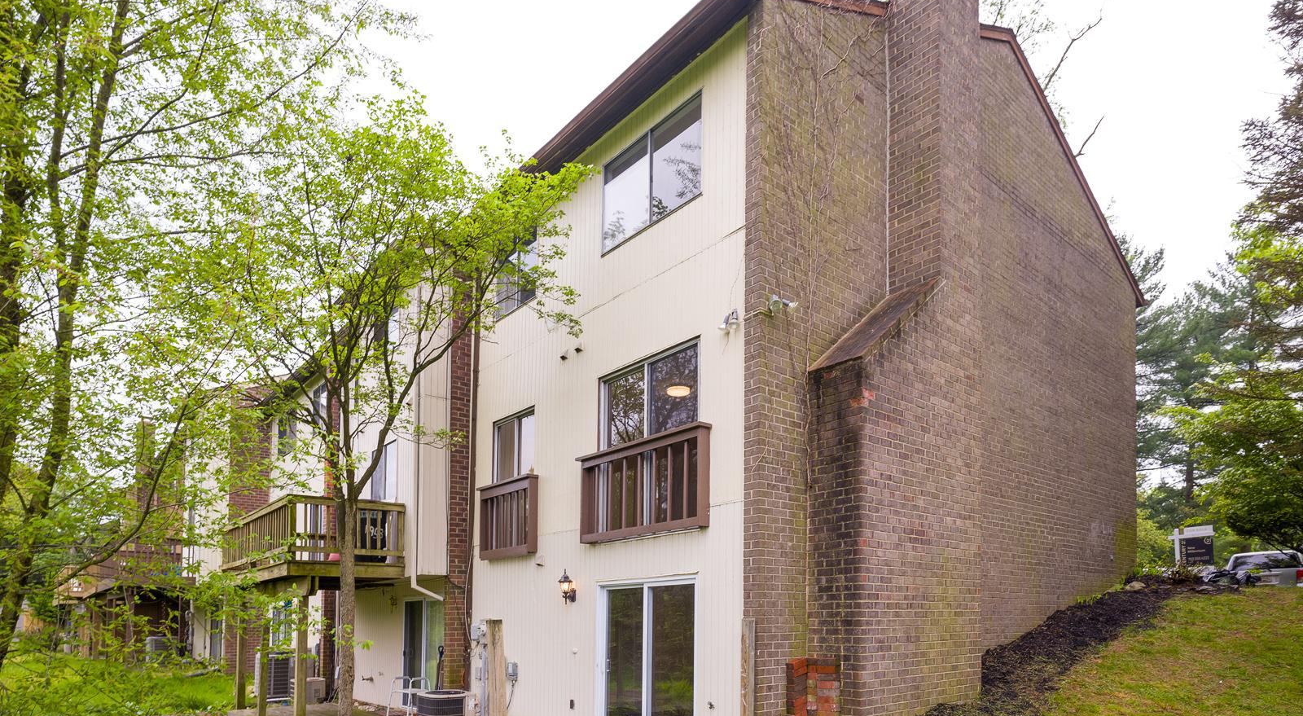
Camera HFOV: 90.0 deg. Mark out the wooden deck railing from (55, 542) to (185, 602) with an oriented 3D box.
[{"bbox_3d":[-15.347,6.311,19.200,1.900,1.350,5.300,15,-23,-38],"label":"wooden deck railing"}]

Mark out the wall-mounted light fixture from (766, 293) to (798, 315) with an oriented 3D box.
[{"bbox_3d":[1.275,-0.526,6.350,0.270,0.180,0.190,15,-23,-38],"label":"wall-mounted light fixture"}]

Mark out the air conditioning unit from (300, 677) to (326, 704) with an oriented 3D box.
[{"bbox_3d":[-6.952,6.791,13.300,0.520,0.540,0.500,15,-23,-38],"label":"air conditioning unit"}]

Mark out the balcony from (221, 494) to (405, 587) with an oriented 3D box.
[{"bbox_3d":[-6.412,3.490,12.050,1.700,1.220,4.800,15,-23,-38],"label":"balcony"}]

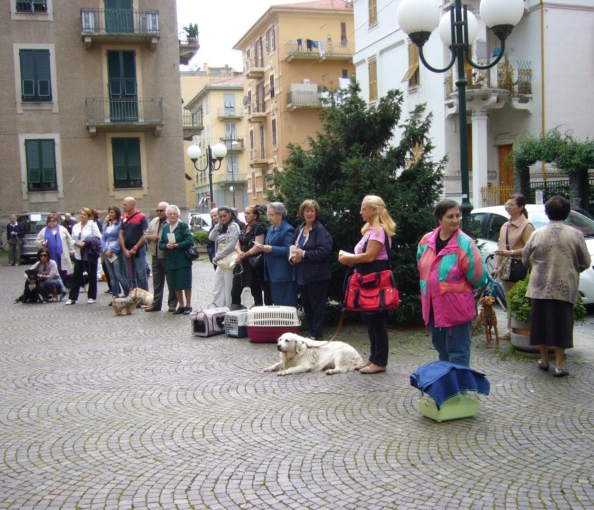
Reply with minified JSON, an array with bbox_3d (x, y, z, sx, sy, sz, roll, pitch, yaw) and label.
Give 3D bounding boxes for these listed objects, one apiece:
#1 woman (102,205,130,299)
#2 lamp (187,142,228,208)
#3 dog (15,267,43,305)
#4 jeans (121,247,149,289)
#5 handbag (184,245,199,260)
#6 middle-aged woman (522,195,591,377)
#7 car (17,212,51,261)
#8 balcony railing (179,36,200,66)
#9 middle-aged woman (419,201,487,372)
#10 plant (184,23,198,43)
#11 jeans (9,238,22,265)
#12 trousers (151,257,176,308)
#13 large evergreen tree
[{"bbox_3d":[-3.165,-0.016,11.987,0.460,1.650,0.400,0,5,27],"label":"woman"},{"bbox_3d":[-3.341,-2.247,26.398,1.500,4.050,1.500,-2,4,0],"label":"lamp"},{"bbox_3d":[-4.733,0.559,12.210,0.360,0.600,0.550,-4,5,-25],"label":"dog"},{"bbox_3d":[-2.682,0.333,11.347,0.410,0.950,0.280,0,4,20],"label":"jeans"},{"bbox_3d":[-1.602,-0.031,10.539,0.280,0.270,0.160,-3,4,-14],"label":"handbag"},{"bbox_3d":[2.347,0.257,6.230,0.580,1.590,0.420,-1,4,14],"label":"middle-aged woman"},{"bbox_3d":[-8.883,-0.681,24.254,1.760,1.630,4.270,-3,4,-14],"label":"car"},{"bbox_3d":[-4.146,-7.962,26.767,0.900,1.100,1.500,-1,4,12],"label":"balcony railing"},{"bbox_3d":[1.215,0.351,5.442,0.540,1.570,0.370,1,5,38],"label":"middle-aged woman"},{"bbox_3d":[-4.040,-8.501,26.326,0.550,0.850,0.550,-2,4,0],"label":"plant"},{"bbox_3d":[-8.853,-0.156,21.622,0.400,0.900,0.270,-3,4,-17],"label":"jeans"},{"bbox_3d":[-2.070,0.373,10.699,0.390,0.920,0.300,0,5,23],"label":"trousers"},{"bbox_3d":[0.895,-0.888,10.042,2.550,3.400,2.500,-2,4,0],"label":"large evergreen tree"}]

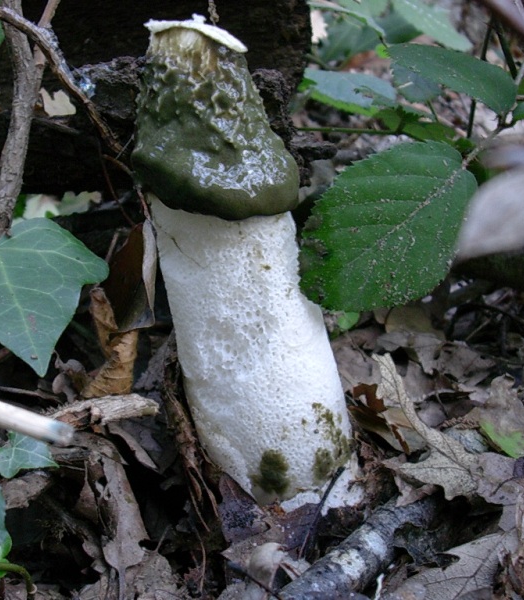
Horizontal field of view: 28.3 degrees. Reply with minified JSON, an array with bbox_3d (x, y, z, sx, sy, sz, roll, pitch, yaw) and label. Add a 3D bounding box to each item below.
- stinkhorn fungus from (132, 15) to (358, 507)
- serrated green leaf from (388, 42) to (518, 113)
[{"bbox_3d":[-0.003,-0.007,0.291,0.047,0.139,0.046,-11,12,0],"label":"stinkhorn fungus"},{"bbox_3d":[0.059,-0.068,0.320,0.043,0.007,0.028,28,37,25],"label":"serrated green leaf"}]

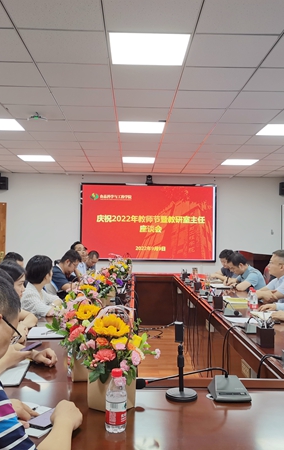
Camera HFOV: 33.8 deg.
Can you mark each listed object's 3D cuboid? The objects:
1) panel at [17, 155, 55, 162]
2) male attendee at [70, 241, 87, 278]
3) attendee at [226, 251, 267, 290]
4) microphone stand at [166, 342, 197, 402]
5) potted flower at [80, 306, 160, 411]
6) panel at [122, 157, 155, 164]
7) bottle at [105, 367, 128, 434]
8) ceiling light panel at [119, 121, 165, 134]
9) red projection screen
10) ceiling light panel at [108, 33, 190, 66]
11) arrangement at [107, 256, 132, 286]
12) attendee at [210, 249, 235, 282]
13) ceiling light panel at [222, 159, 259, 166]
[{"bbox_3d":[-1.850,-1.176,8.223,0.590,0.040,0.590,1,-2,-1],"label":"panel"},{"bbox_3d":[-0.681,0.841,5.462,0.620,1.271,0.500,0,-2,17],"label":"male attendee"},{"bbox_3d":[1.089,0.891,5.147,0.620,1.197,0.500,1,-2,-1],"label":"attendee"},{"bbox_3d":[0.149,0.530,1.709,0.116,0.195,0.116,1,-2,-1],"label":"microphone stand"},{"bbox_3d":[-0.071,0.436,1.550,0.254,0.325,0.225,1,-2,-1],"label":"potted flower"},{"bbox_3d":[-0.051,-1.150,8.260,0.590,0.040,0.590,1,-2,-1],"label":"panel"},{"bbox_3d":[-0.076,0.524,1.410,0.063,0.181,0.063,1,-2,-1],"label":"bottle"},{"bbox_3d":[0.003,-1.226,5.872,0.600,0.040,0.600,1,-2,-1],"label":"ceiling light panel"},{"bbox_3d":[0.146,-0.041,9.902,2.864,1.628,0.080,1,-2,-1],"label":"red projection screen"},{"bbox_3d":[0.049,-1.310,3.464,0.590,0.040,0.590,1,-2,-1],"label":"ceiling light panel"},{"bbox_3d":[-0.278,0.563,5.780,0.321,0.348,0.300,1,-2,-1],"label":"arrangement"},{"bbox_3d":[1.230,0.951,6.500,0.640,1.207,0.520,1,-2,-1],"label":"attendee"},{"bbox_3d":[1.750,-1.120,8.308,0.600,0.040,0.600,1,-2,-1],"label":"ceiling light panel"}]

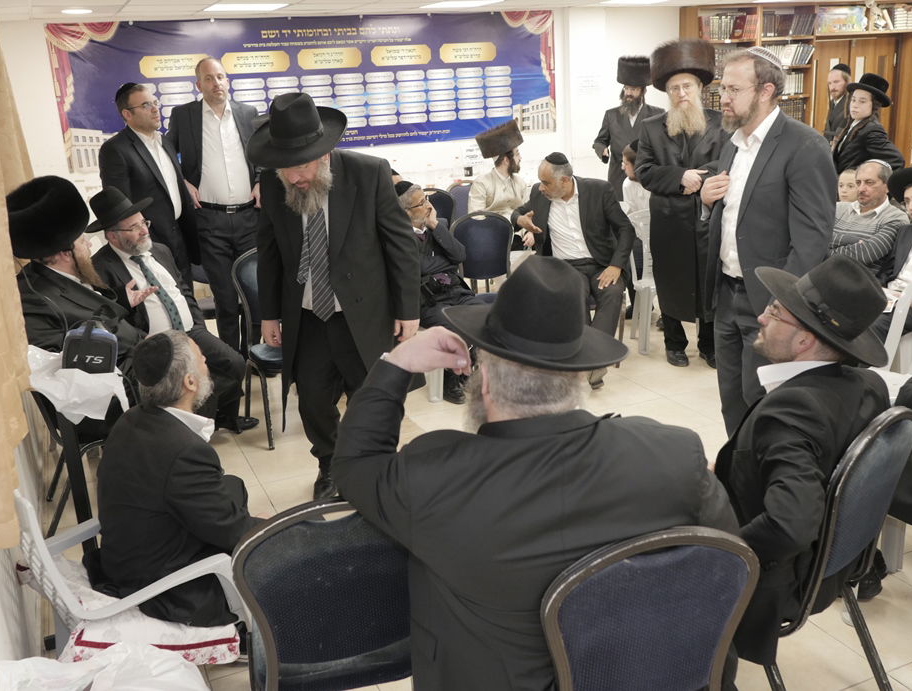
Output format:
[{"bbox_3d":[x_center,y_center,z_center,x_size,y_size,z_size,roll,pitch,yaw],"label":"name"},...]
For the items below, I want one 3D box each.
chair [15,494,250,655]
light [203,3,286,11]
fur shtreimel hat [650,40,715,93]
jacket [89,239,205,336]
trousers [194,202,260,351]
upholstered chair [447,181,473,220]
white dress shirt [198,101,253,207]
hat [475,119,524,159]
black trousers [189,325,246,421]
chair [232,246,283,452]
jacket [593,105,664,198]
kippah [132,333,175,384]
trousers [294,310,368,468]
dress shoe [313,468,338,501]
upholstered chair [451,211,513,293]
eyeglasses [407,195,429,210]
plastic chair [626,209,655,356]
[{"bbox_3d":[-0.966,0.644,2.567,0.550,0.680,0.560,-12,18,-29],"label":"chair"},{"bbox_3d":[-1.766,-2.851,7.196,0.600,0.050,0.520,-10,17,-22],"label":"light"},{"bbox_3d":[1.269,-1.563,4.774,0.360,0.170,0.360,2,-3,17],"label":"fur shtreimel hat"},{"bbox_3d":[-1.562,-0.257,4.340,0.530,0.600,0.400,-15,20,-37],"label":"jacket"},{"bbox_3d":[-1.411,-0.367,5.382,0.420,1.050,0.300,-6,16,-8],"label":"trousers"},{"bbox_3d":[0.142,-1.034,7.816,0.450,0.920,0.560,-6,16,-11],"label":"upholstered chair"},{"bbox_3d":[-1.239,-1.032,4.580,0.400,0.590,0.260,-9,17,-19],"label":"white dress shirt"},{"bbox_3d":[0.321,-1.525,6.278,0.310,0.180,0.310,-22,13,11],"label":"hat"},{"bbox_3d":[-1.364,0.148,4.416,0.570,0.560,0.410,10,20,38],"label":"black trousers"},{"bbox_3d":[-0.864,-0.022,4.397,0.440,0.930,0.540,-11,18,-26],"label":"chair"},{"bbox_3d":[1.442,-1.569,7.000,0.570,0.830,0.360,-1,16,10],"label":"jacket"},{"bbox_3d":[-0.856,0.043,2.420,0.160,0.160,0.068,-6,-25,28],"label":"kippah"},{"bbox_3d":[-0.530,0.132,3.718,0.420,0.840,0.340,-3,16,1],"label":"trousers"},{"bbox_3d":[-0.544,0.623,3.541,0.105,0.110,0.290,-5,16,-5],"label":"dress shoe"},{"bbox_3d":[0.239,-0.394,5.627,0.450,0.920,0.560,-5,16,-6],"label":"upholstered chair"},{"bbox_3d":[-0.226,-0.833,5.000,0.140,0.045,0.140,-12,17,28],"label":"eyeglasses"},{"bbox_3d":[1.416,-0.438,5.652,0.480,0.860,0.520,-1,16,7],"label":"plastic chair"}]

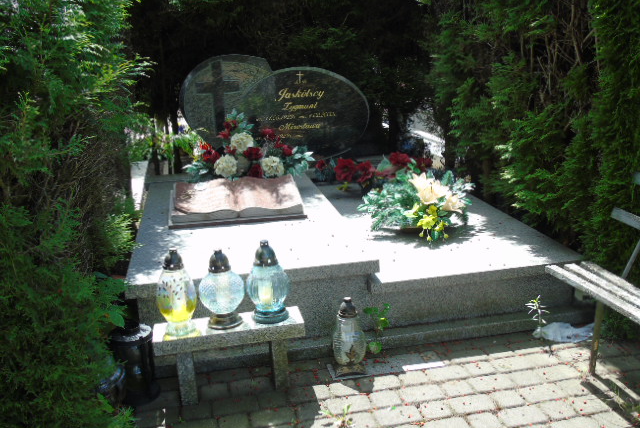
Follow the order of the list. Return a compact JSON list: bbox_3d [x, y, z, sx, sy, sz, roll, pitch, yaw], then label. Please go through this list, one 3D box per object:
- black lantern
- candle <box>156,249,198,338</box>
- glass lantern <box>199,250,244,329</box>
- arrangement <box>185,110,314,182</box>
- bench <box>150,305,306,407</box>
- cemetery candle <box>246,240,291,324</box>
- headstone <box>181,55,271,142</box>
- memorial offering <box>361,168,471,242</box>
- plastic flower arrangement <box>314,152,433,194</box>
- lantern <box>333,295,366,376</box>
[{"bbox_3d":[-0.757,0.606,2.563,0.195,0.290,0.195,-5,17,-11],"label":"black lantern"},{"bbox_3d":[-0.558,0.298,2.459,0.160,0.338,0.160,-5,17,-11],"label":"candle"},{"bbox_3d":[-0.389,0.294,2.497,0.182,0.314,0.182,-5,17,-11],"label":"glass lantern"},{"bbox_3d":[-0.472,-0.443,4.235,0.840,0.480,0.380,-5,17,-11],"label":"arrangement"},{"bbox_3d":[-0.362,0.586,2.582,0.594,0.294,0.160,-5,17,-11],"label":"bench"},{"bbox_3d":[-0.210,0.267,2.539,0.172,0.332,0.172,-5,17,-11],"label":"cemetery candle"},{"bbox_3d":[-0.644,-0.737,4.538,0.690,0.790,0.090,-5,17,-11],"label":"headstone"},{"bbox_3d":[0.546,-0.072,3.575,0.650,0.320,0.480,-5,17,-11],"label":"memorial offering"},{"bbox_3d":[0.381,-0.297,4.463,0.840,0.250,0.340,-5,17,-11],"label":"plastic flower arrangement"},{"bbox_3d":[0.129,0.512,2.697,0.148,0.340,0.148,-5,17,-11],"label":"lantern"}]

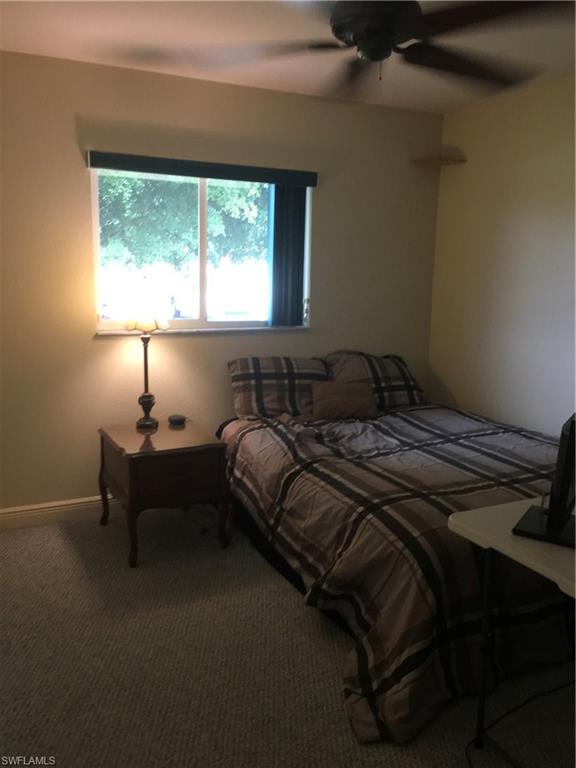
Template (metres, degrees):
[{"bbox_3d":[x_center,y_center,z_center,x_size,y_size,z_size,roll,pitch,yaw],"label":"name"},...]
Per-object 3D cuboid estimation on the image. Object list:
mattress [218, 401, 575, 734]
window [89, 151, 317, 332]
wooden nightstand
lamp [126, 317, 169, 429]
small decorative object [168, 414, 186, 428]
[{"bbox_3d":[0.650,0.586,3.223,1.620,0.570,2.070,-4,11,-26],"label":"mattress"},{"bbox_3d":[-0.447,-0.763,3.645,1.296,0.941,0.100,-4,11,-24],"label":"window"},{"bbox_3d":[-0.657,0.541,3.393,0.530,0.555,0.590,-5,12,-28],"label":"wooden nightstand"},{"bbox_3d":[-0.776,-0.076,3.468,0.235,0.630,0.235,-4,11,-24],"label":"lamp"},{"bbox_3d":[-0.614,0.206,3.592,0.088,0.036,0.088,-4,11,-24],"label":"small decorative object"}]

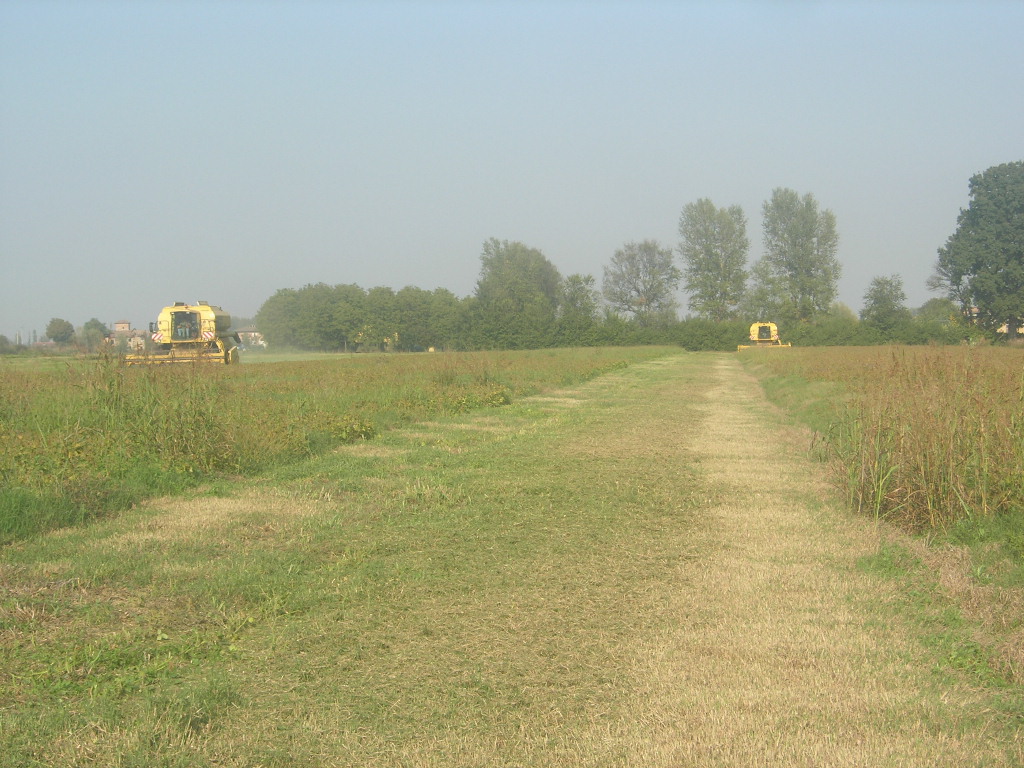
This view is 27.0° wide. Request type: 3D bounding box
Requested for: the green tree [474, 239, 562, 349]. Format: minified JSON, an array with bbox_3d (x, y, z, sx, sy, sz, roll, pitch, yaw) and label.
[{"bbox_3d":[0.879,-11.874,288.000,11.900,15.600,11.500,-1,1,0],"label":"green tree"}]

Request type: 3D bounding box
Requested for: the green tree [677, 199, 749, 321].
[{"bbox_3d":[27.839,-15.140,295.000,9.830,21.100,10.000,-1,1,0],"label":"green tree"}]

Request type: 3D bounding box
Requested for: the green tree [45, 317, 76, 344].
[{"bbox_3d":[-110.475,-12.002,520.000,7.320,8.960,7.000,-1,1,0],"label":"green tree"}]

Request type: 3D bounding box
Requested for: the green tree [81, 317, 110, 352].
[{"bbox_3d":[-97.775,-11.335,500.000,7.040,8.080,6.800,-1,1,0],"label":"green tree"}]

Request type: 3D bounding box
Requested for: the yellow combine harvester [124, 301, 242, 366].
[{"bbox_3d":[-16.977,-2.393,114.462,5.500,3.900,8.800,-1,1,5],"label":"yellow combine harvester"}]

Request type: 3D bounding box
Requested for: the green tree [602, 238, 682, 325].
[{"bbox_3d":[17.936,-12.301,295.000,10.800,15.700,10.500,-1,1,0],"label":"green tree"}]

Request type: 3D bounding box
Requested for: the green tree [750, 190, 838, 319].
[{"bbox_3d":[39.474,-15.914,295.000,12.050,22.330,11.000,-1,1,0],"label":"green tree"}]

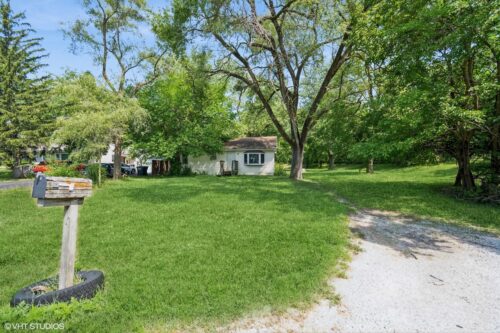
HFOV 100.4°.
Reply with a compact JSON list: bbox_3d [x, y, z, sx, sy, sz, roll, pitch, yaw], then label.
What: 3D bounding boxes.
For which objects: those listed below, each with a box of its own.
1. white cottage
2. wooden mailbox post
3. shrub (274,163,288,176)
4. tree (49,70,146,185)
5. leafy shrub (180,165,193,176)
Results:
[{"bbox_3d":[-1.475,-1.300,26.492,9.800,4.600,7.600,0,0,9],"label":"white cottage"},{"bbox_3d":[-2.090,0.750,2.360,0.190,1.370,0.510,0,0,11],"label":"wooden mailbox post"},{"bbox_3d":[3.500,0.330,23.200,1.450,1.500,1.400,0,0,0],"label":"shrub"},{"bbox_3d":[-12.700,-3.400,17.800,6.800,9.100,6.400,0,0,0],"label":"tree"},{"bbox_3d":[-6.900,0.430,22.700,1.250,1.300,1.250,0,0,0],"label":"leafy shrub"}]

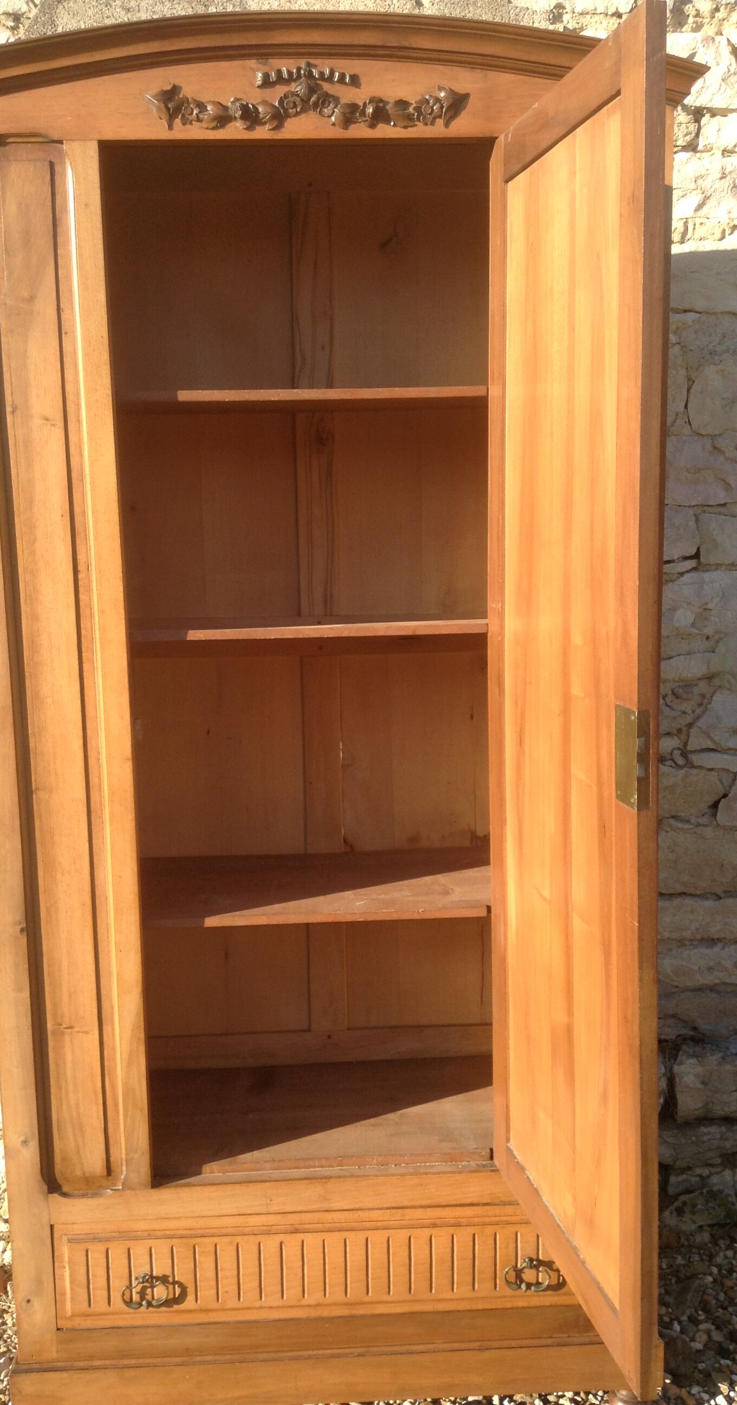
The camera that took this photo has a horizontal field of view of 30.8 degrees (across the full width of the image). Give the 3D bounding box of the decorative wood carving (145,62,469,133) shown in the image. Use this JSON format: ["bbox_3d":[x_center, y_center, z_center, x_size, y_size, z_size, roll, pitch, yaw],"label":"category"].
[{"bbox_3d":[-0.083,-0.834,1.844,0.445,0.090,0.025,-2,10,-3],"label":"decorative wood carving"}]

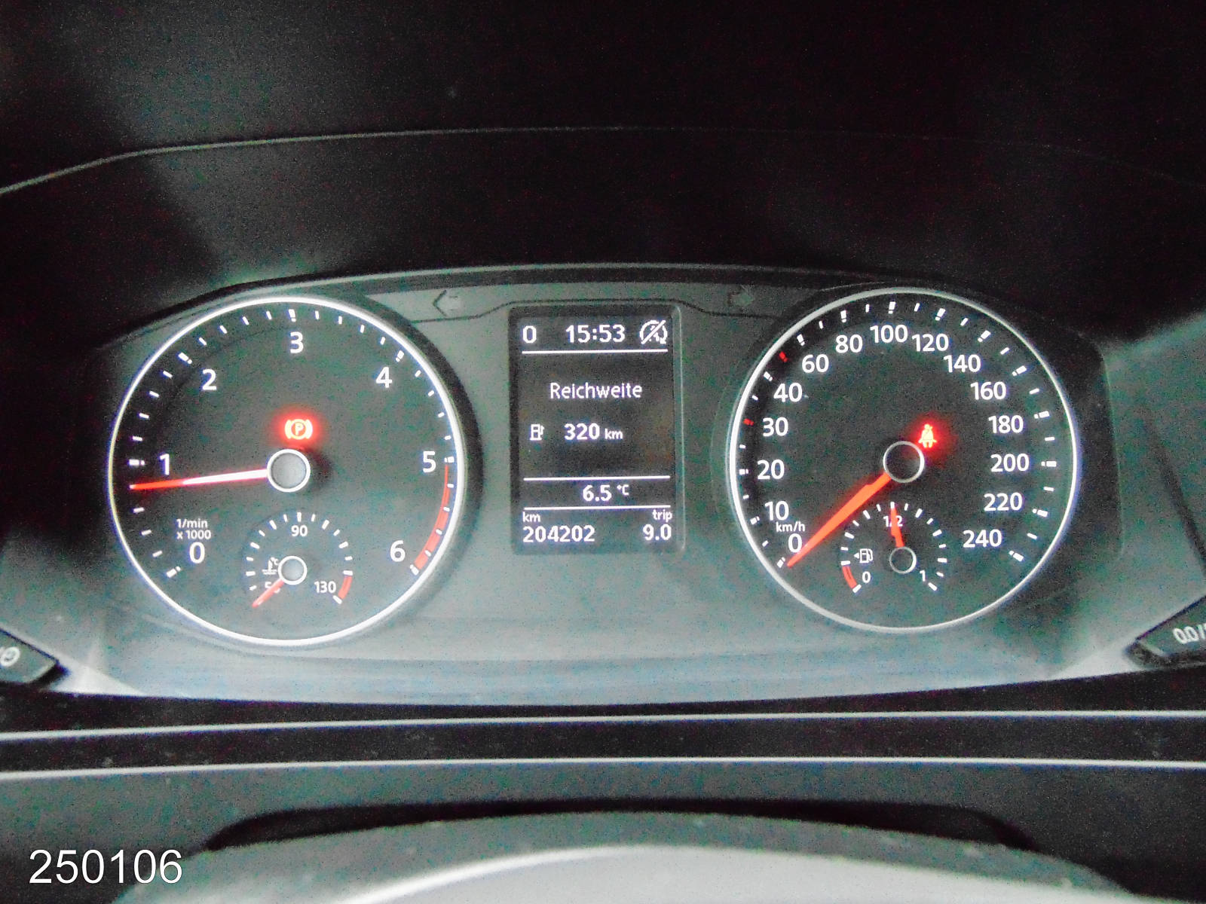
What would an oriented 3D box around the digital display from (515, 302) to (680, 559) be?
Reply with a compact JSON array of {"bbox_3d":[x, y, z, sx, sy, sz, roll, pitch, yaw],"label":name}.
[{"bbox_3d":[-0.002,-0.007,0.272,0.053,0.076,0.010,-1,-3,-1],"label":"digital display"}]

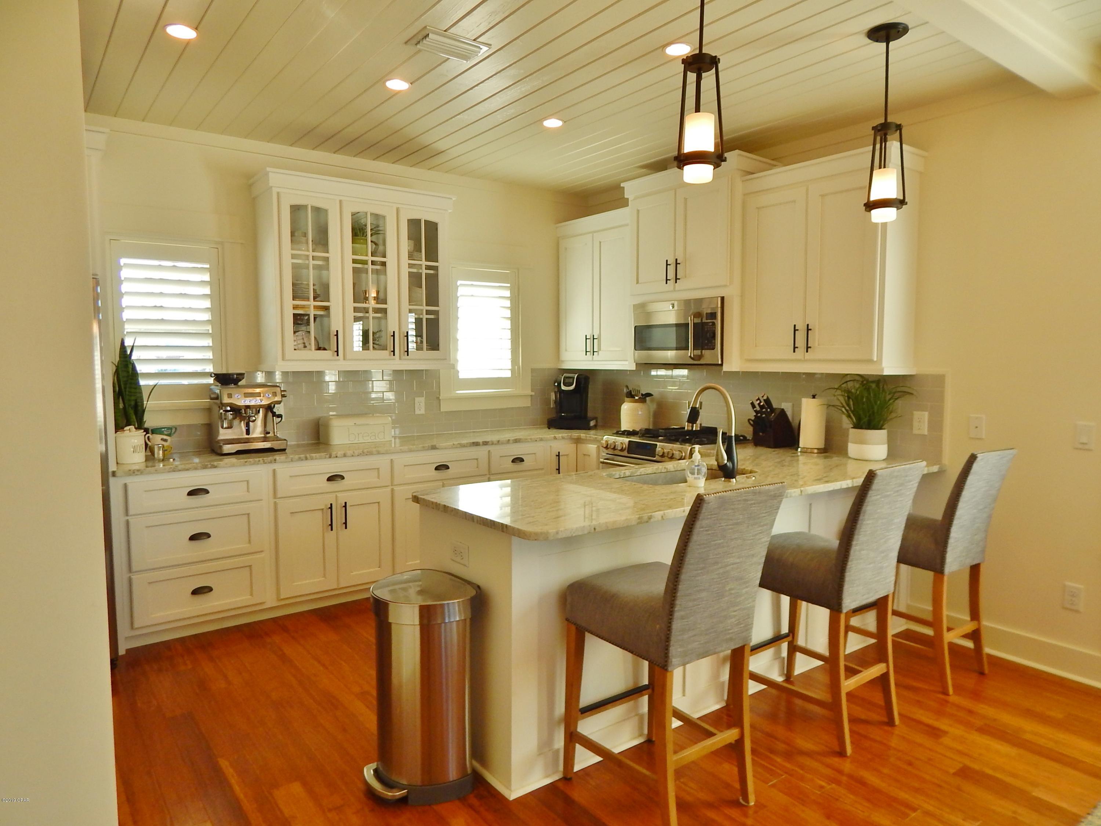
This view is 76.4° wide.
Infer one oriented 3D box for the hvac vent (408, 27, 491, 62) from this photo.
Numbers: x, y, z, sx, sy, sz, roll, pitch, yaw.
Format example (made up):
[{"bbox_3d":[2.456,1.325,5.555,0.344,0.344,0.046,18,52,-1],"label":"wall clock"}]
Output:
[{"bbox_3d":[-0.436,-1.559,2.966,0.306,0.027,0.205,-3,5,-36],"label":"hvac vent"}]

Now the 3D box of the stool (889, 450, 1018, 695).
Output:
[{"bbox_3d":[1.705,0.662,3.201,0.390,1.050,0.600,-3,5,-36],"label":"stool"}]

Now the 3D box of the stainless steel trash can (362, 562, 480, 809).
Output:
[{"bbox_3d":[-0.446,0.925,2.392,0.346,0.665,0.387,-3,5,-36],"label":"stainless steel trash can"}]

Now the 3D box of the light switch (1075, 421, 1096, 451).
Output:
[{"bbox_3d":[2.369,0.103,3.100,0.010,0.118,0.076,-3,5,-36],"label":"light switch"}]

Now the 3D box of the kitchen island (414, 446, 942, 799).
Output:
[{"bbox_3d":[0.746,0.743,3.196,2.565,0.912,0.870,-3,5,-36],"label":"kitchen island"}]

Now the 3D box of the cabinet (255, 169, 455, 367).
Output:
[{"bbox_3d":[-1.218,-0.837,4.458,1.195,1.133,0.400,-3,5,-36],"label":"cabinet"}]

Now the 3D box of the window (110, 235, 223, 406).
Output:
[{"bbox_3d":[-2.199,-0.518,4.053,0.575,0.910,0.090,-3,5,-36],"label":"window"}]

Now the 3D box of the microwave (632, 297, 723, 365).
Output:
[{"bbox_3d":[0.962,-0.522,4.618,0.420,0.412,0.762,-3,5,-36],"label":"microwave"}]

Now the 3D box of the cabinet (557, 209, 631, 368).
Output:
[{"bbox_3d":[0.462,-0.903,5.380,0.345,1.145,0.875,-3,5,-36],"label":"cabinet"}]

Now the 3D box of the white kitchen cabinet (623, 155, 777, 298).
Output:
[{"bbox_3d":[0.963,-1.144,4.596,0.430,0.830,1.010,-3,5,-36],"label":"white kitchen cabinet"}]

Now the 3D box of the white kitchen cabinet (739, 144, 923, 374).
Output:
[{"bbox_3d":[1.527,-0.781,3.880,0.345,1.126,0.907,-3,5,-36],"label":"white kitchen cabinet"}]

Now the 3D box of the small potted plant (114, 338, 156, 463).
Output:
[{"bbox_3d":[-2.204,-0.065,3.704,0.200,0.645,0.200,-3,5,-36],"label":"small potted plant"}]

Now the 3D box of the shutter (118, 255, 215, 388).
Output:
[{"bbox_3d":[-2.208,-0.520,4.046,0.472,0.725,0.060,-3,5,-36],"label":"shutter"}]

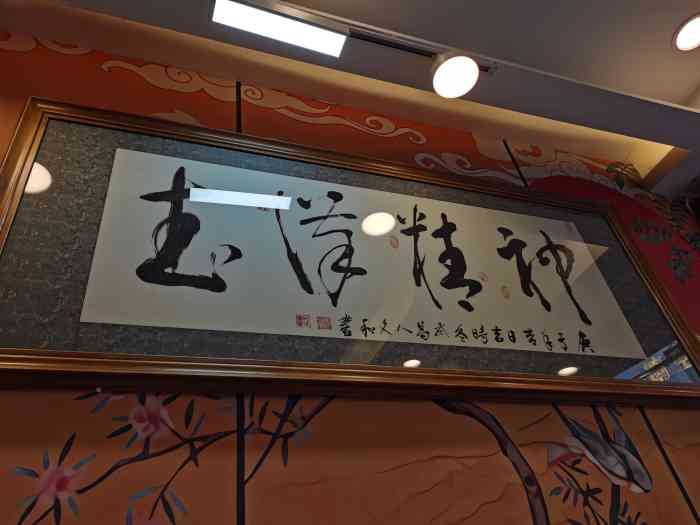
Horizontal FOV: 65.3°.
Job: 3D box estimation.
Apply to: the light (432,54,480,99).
[{"bbox_3d":[0.283,-0.554,1.542,0.125,0.118,0.125,6,-43,-19],"label":"light"}]

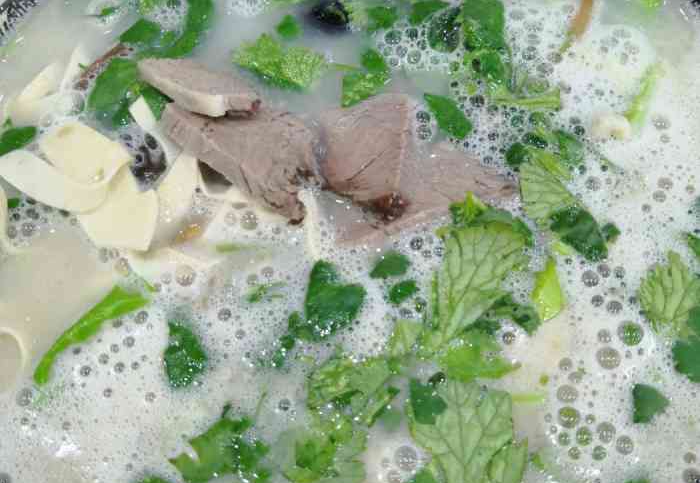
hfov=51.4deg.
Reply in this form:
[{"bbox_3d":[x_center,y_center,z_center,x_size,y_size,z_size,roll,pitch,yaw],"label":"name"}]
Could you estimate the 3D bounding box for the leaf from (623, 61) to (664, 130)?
[{"bbox_3d":[0.078,-0.039,0.193,0.005,0.005,0.023,21,68,13],"label":"leaf"}]

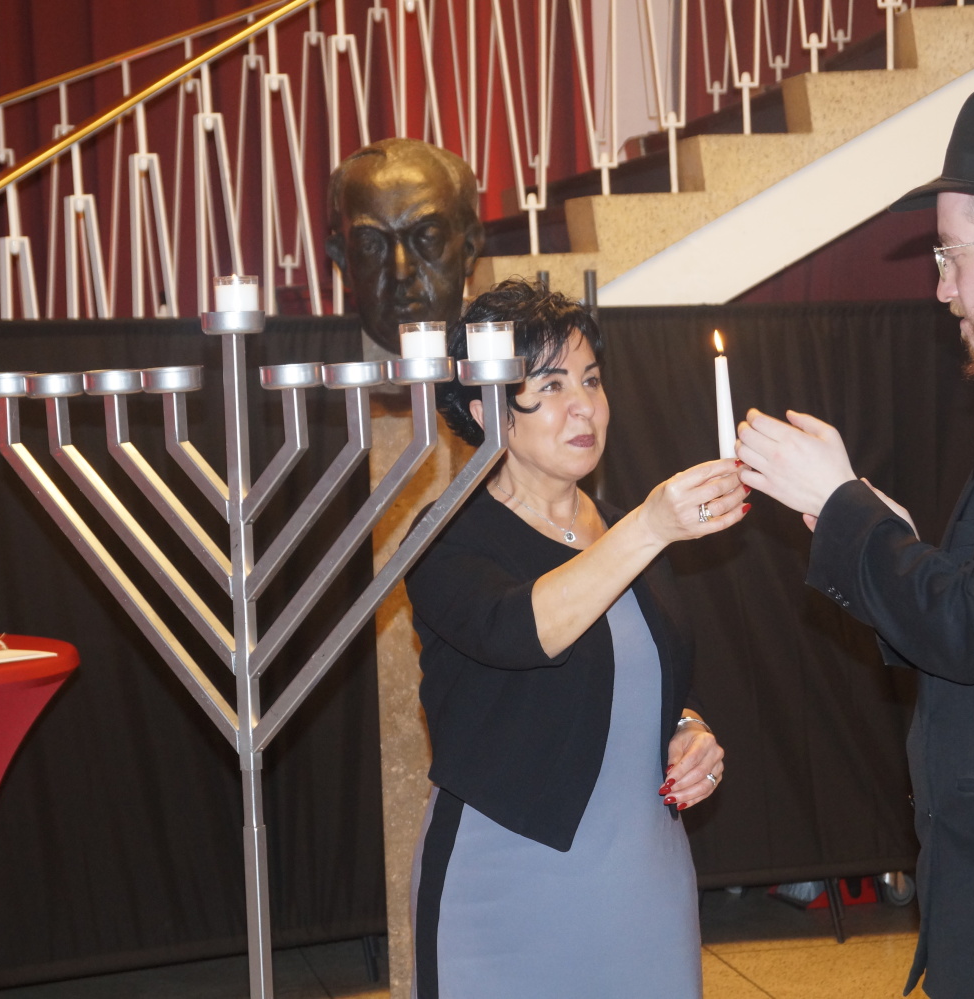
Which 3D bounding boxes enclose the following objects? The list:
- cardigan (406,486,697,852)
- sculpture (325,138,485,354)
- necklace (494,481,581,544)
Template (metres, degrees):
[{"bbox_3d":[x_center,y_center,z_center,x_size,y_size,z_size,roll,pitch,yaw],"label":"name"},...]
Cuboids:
[{"bbox_3d":[0.075,0.183,2.820,0.410,0.410,0.300,-5,5,-43],"label":"cardigan"},{"bbox_3d":[-0.125,-0.384,3.800,0.236,0.325,0.265,-1,4,3],"label":"sculpture"},{"bbox_3d":[0.065,0.002,2.850,0.120,0.090,0.115,-4,5,-40],"label":"necklace"}]

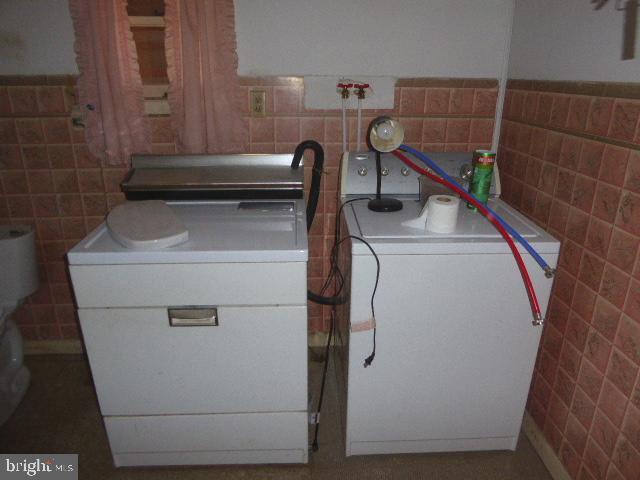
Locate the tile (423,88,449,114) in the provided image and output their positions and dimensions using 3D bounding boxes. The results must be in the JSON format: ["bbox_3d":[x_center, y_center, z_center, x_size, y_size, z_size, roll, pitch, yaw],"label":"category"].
[{"bbox_3d":[0.535,-0.633,2.021,0.109,0.109,0.010,-1,20,-4],"label":"tile"}]

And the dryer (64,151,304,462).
[{"bbox_3d":[-0.425,0.241,1.820,0.737,1.060,0.693,-1,20,-3],"label":"dryer"}]

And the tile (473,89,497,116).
[{"bbox_3d":[0.759,-0.638,2.035,0.109,0.109,0.010,-1,20,-4],"label":"tile"}]

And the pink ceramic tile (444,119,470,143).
[{"bbox_3d":[0.648,-0.510,2.075,0.109,0.109,0.010,-1,20,-4],"label":"pink ceramic tile"}]

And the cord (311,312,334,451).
[{"bbox_3d":[0.010,0.576,1.907,0.100,0.370,0.380,-1,20,-4],"label":"cord"}]

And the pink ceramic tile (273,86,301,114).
[{"bbox_3d":[-0.142,-0.623,1.976,0.109,0.109,0.010,-1,20,-4],"label":"pink ceramic tile"}]

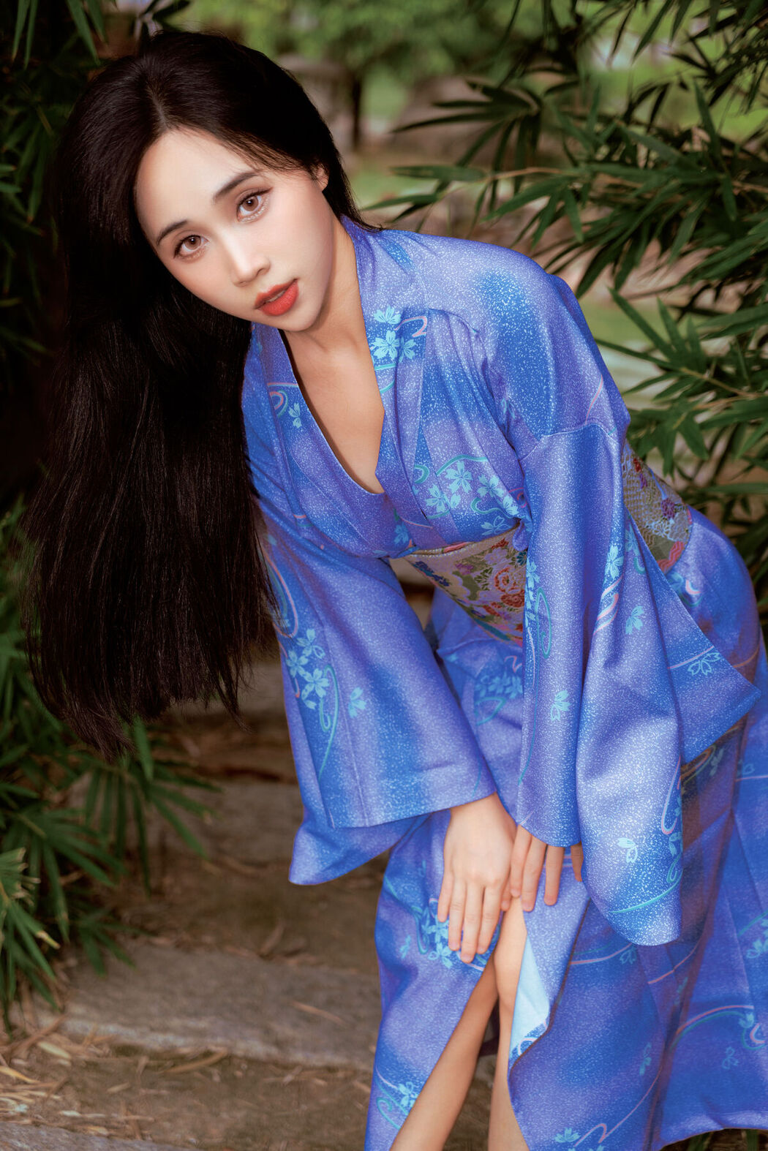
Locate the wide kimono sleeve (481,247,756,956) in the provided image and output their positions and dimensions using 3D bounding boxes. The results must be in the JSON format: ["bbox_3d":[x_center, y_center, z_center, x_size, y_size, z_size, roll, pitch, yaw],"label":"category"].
[{"bbox_3d":[0.225,0.012,1.970,0.240,0.620,0.310,5,12,25],"label":"wide kimono sleeve"}]

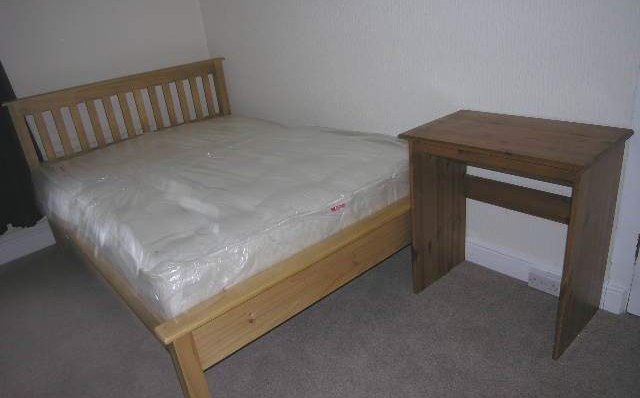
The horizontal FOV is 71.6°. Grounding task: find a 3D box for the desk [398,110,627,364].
[{"bbox_3d":[0.724,0.100,1.752,0.414,0.744,0.665,-24,29,-35],"label":"desk"}]

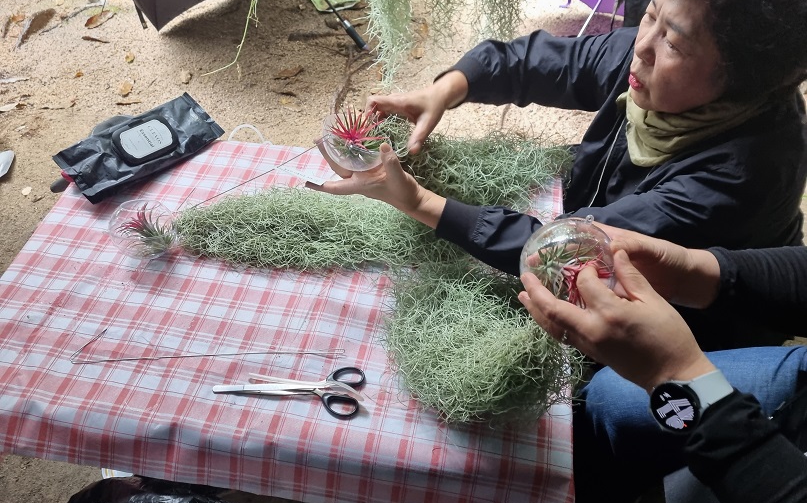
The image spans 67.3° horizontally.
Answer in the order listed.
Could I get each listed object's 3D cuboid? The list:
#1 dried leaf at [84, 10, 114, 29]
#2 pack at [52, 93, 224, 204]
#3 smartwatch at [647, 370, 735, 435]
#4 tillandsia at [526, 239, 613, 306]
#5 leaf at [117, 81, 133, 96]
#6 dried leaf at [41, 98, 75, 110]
[{"bbox_3d":[-1.135,-0.866,2.263,0.075,0.030,0.120,33,54,26],"label":"dried leaf"},{"bbox_3d":[-0.469,-0.191,1.093,0.258,0.045,0.115,-36,83,-27],"label":"pack"},{"bbox_3d":[0.212,0.111,0.453,0.045,0.058,0.042,-13,75,-39],"label":"smartwatch"},{"bbox_3d":[0.163,0.021,0.595,0.078,0.058,0.065,1,47,-1],"label":"tillandsia"},{"bbox_3d":[-0.902,-0.527,1.959,0.050,0.020,0.065,5,47,2],"label":"leaf"},{"bbox_3d":[-1.081,-0.463,1.894,0.100,0.015,0.035,-13,48,-14],"label":"dried leaf"}]

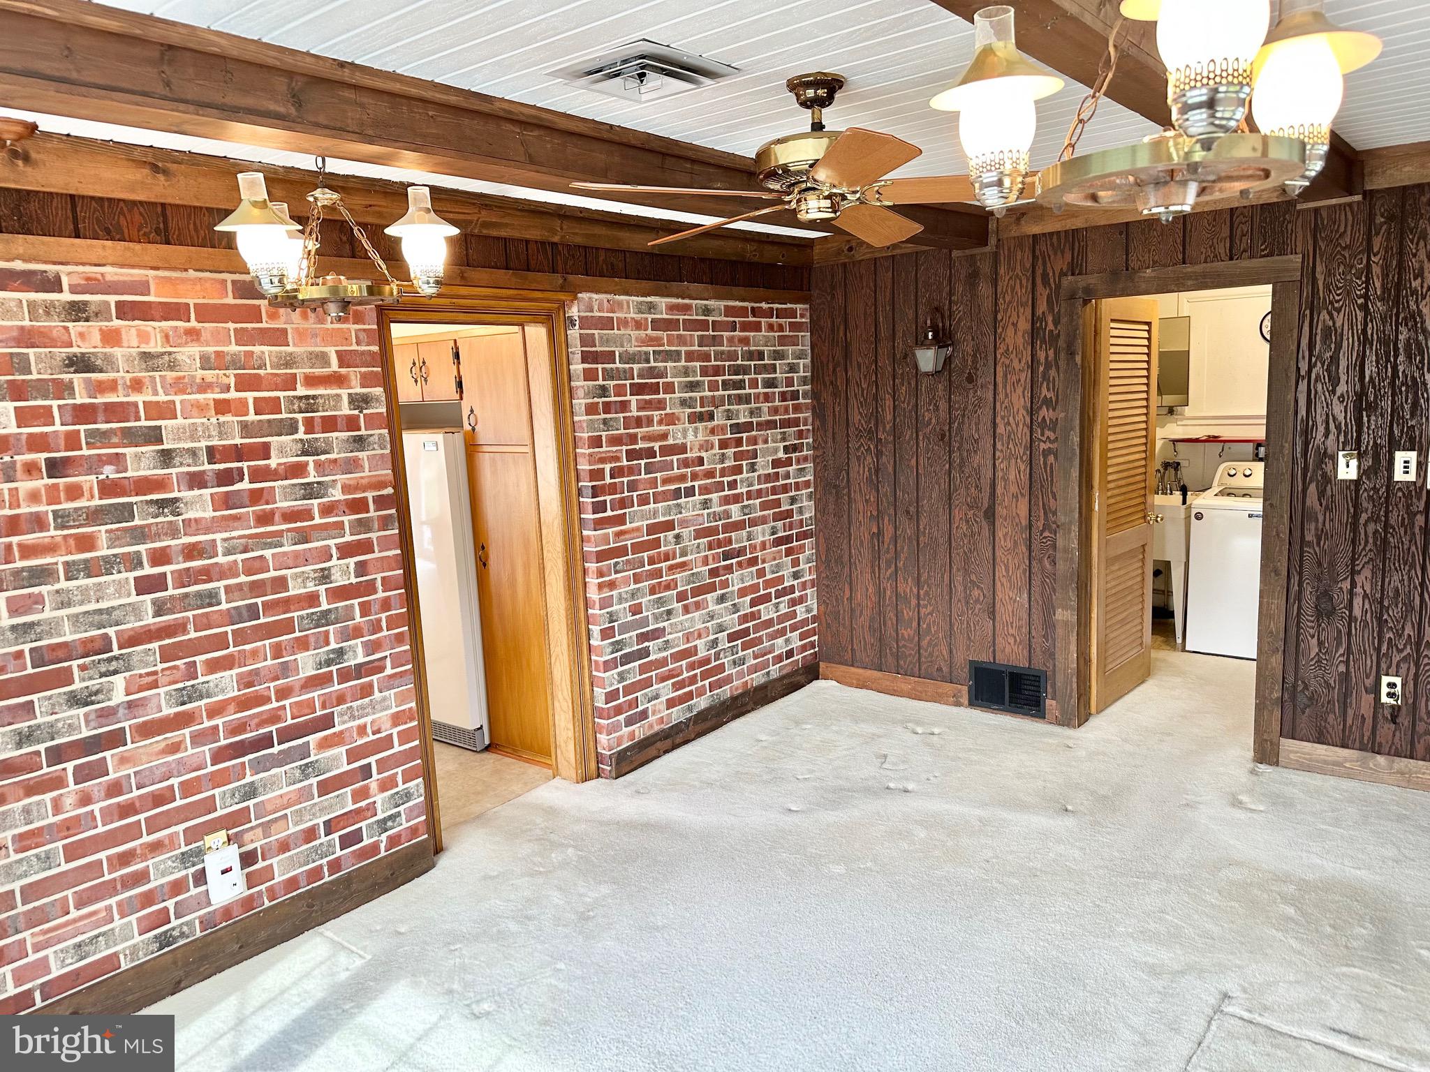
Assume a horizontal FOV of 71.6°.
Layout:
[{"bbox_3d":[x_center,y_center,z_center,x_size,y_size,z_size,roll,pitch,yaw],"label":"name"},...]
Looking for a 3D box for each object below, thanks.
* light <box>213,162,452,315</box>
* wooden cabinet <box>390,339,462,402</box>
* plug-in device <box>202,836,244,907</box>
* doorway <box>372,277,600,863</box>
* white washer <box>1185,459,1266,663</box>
[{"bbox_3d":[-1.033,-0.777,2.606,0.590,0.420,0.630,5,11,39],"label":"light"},{"bbox_3d":[-1.291,-0.834,4.992,0.640,0.310,0.460,5,11,39],"label":"wooden cabinet"},{"bbox_3d":[-1.508,1.040,3.046,0.042,0.160,0.096,4,11,38],"label":"plug-in device"},{"bbox_3d":[-0.920,0.107,3.987,0.160,2.120,0.920,4,11,38],"label":"doorway"},{"bbox_3d":[3.296,0.135,5.934,0.690,1.100,0.680,5,11,39],"label":"white washer"}]

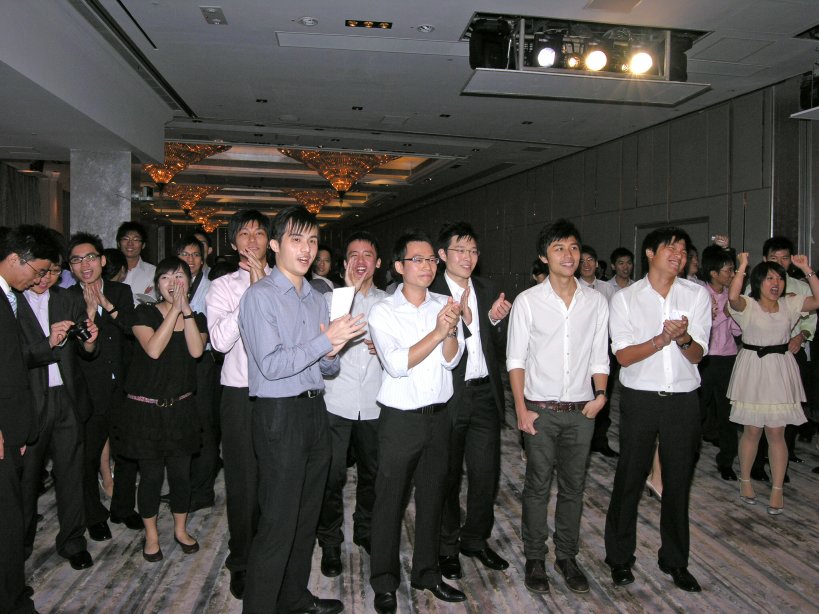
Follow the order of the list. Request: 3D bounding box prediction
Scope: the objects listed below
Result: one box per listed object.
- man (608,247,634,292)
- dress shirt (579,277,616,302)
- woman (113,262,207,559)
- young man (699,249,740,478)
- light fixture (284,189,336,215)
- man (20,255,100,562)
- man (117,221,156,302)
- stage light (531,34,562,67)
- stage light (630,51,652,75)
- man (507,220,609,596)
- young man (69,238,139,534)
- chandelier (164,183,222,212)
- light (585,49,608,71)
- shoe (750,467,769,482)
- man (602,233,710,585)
[{"bbox_3d":[1.998,0.317,5.403,0.480,1.740,0.320,0,3,6],"label":"man"},{"bbox_3d":[1.560,0.030,4.930,0.480,0.580,0.280,1,4,9],"label":"dress shirt"},{"bbox_3d":[-1.384,0.533,3.107,0.500,1.600,0.440,-2,4,-30],"label":"woman"},{"bbox_3d":[2.326,0.408,4.249,0.470,1.710,0.320,0,3,-5],"label":"young man"},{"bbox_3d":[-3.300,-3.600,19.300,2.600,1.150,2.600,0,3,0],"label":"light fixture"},{"bbox_3d":[-1.824,0.472,2.903,0.520,1.650,0.470,-3,6,-43],"label":"man"},{"bbox_3d":[-1.938,0.311,4.056,0.480,1.830,0.340,-2,4,-30],"label":"man"},{"bbox_3d":[1.255,-2.349,5.200,0.280,0.320,0.330,1,22,3],"label":"stage light"},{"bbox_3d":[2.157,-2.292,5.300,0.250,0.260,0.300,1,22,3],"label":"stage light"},{"bbox_3d":[0.739,0.461,2.737,0.500,1.770,0.340,1,5,-2],"label":"man"},{"bbox_3d":[-1.740,0.425,3.193,0.500,1.700,0.420,-3,6,-40],"label":"young man"},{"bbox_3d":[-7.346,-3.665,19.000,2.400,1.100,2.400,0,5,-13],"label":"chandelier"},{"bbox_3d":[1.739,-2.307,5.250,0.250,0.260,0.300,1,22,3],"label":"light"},{"bbox_3d":[2.579,1.200,4.240,0.105,0.110,0.290,1,5,5],"label":"shoe"},{"bbox_3d":[1.222,0.492,2.792,0.510,1.720,0.400,1,4,12],"label":"man"}]

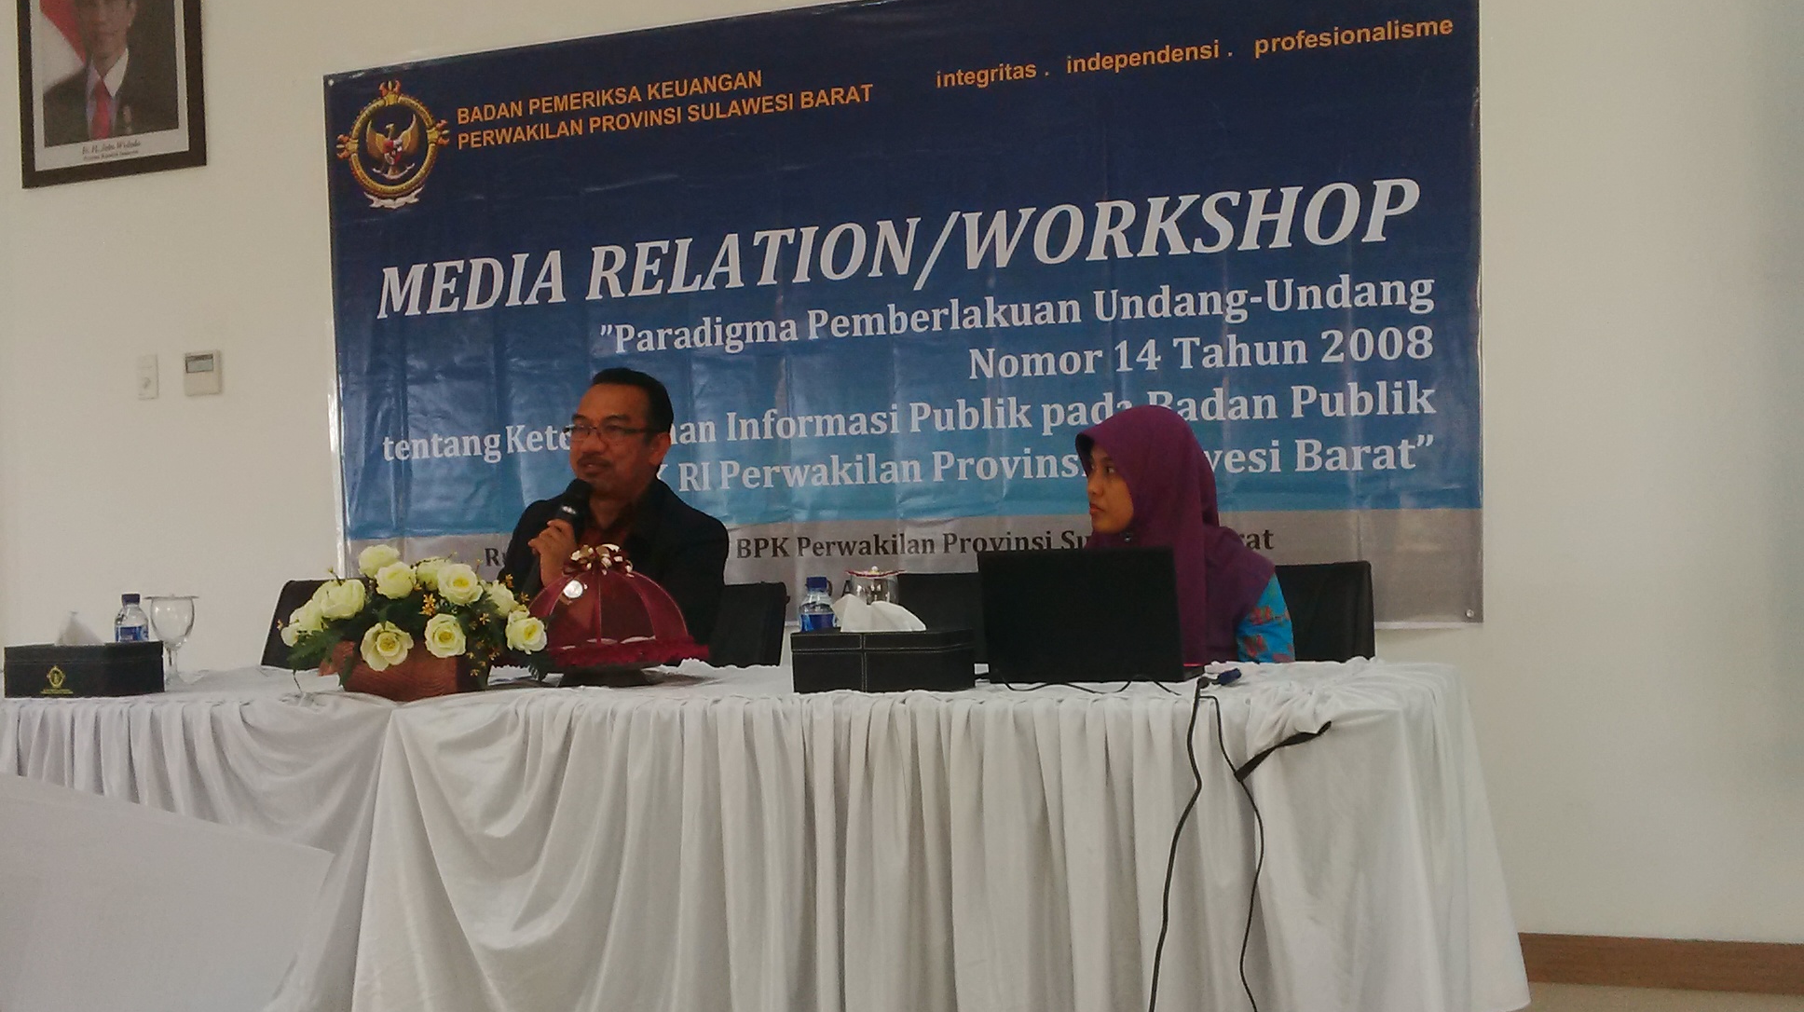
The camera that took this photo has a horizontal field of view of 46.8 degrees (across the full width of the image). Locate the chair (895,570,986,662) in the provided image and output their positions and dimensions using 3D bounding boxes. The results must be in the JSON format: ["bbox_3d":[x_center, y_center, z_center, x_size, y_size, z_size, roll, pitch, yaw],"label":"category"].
[{"bbox_3d":[0.080,0.583,3.690,0.480,0.900,0.560,-2,0,23],"label":"chair"}]

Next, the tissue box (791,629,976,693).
[{"bbox_3d":[-0.025,0.229,3.081,0.240,0.086,0.122,-2,0,28],"label":"tissue box"}]

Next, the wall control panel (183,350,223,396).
[{"bbox_3d":[-1.878,-0.356,5.602,0.123,0.115,0.020,-2,0,23],"label":"wall control panel"}]

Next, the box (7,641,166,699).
[{"bbox_3d":[-1.412,0.283,3.600,0.236,0.086,0.124,-2,0,25],"label":"box"}]

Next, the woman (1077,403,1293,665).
[{"bbox_3d":[0.437,0.423,3.464,0.480,1.193,0.680,-2,0,31],"label":"woman"}]

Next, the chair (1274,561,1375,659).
[{"bbox_3d":[0.534,0.563,3.470,0.500,0.905,0.580,-2,0,16],"label":"chair"}]

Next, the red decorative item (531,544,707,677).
[{"bbox_3d":[-0.485,0.179,3.487,0.320,0.220,0.320,-2,0,0],"label":"red decorative item"}]

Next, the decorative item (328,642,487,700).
[{"bbox_3d":[-0.807,0.250,3.375,0.245,0.100,0.140,-2,0,23],"label":"decorative item"}]

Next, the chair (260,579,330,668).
[{"bbox_3d":[-1.188,0.621,4.259,0.480,0.900,0.560,-2,0,23],"label":"chair"}]

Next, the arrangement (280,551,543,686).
[{"bbox_3d":[-0.800,0.181,3.431,0.430,0.243,0.310,-2,0,23],"label":"arrangement"}]

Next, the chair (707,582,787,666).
[{"bbox_3d":[-0.535,0.602,3.929,0.480,0.900,0.560,-2,0,23],"label":"chair"}]

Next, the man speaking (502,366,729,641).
[{"bbox_3d":[-0.559,0.399,3.921,0.520,1.318,0.700,-2,0,13],"label":"man speaking"}]

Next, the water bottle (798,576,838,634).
[{"bbox_3d":[-0.131,0.193,3.260,0.057,0.165,0.057,-2,0,23],"label":"water bottle"}]

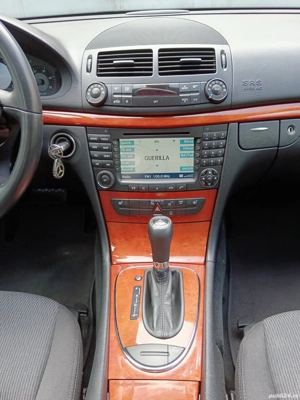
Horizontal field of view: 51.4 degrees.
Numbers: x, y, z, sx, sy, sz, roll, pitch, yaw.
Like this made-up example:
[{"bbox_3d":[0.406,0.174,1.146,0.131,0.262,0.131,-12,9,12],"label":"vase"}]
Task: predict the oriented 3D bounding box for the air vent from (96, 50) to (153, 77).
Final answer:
[{"bbox_3d":[-0.045,-0.253,0.576,0.104,0.047,0.030,2,13,5],"label":"air vent"}]

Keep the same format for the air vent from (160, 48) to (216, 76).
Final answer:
[{"bbox_3d":[0.069,-0.253,0.572,0.104,0.047,0.030,-3,13,-1],"label":"air vent"}]

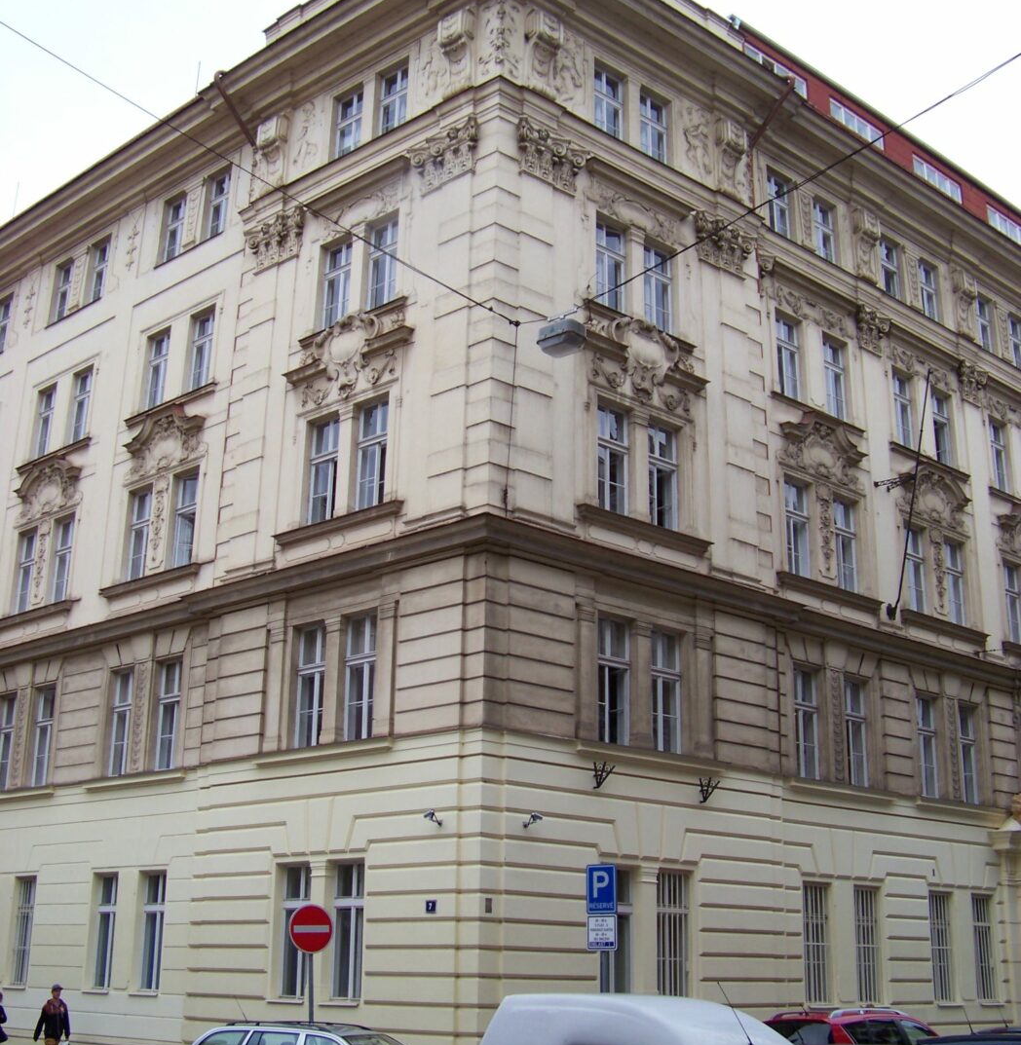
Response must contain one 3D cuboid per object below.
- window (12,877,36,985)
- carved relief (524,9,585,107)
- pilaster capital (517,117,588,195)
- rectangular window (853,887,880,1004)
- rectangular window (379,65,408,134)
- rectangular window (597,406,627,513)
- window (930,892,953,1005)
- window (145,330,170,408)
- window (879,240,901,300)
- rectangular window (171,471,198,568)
[{"bbox_3d":[-10.438,8.855,30.651,0.867,2.247,0.160,-15,-23,40],"label":"window"},{"bbox_3d":[0.973,-8.768,26.867,1.530,1.570,0.400,16,-23,-40],"label":"carved relief"},{"bbox_3d":[0.787,-6.703,26.122,1.600,1.000,0.400,16,-23,-40],"label":"pilaster capital"},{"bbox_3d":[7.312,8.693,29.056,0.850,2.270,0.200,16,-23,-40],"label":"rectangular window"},{"bbox_3d":[-2.257,-8.391,28.444,0.970,1.600,0.200,-15,-23,41],"label":"rectangular window"},{"bbox_3d":[1.806,-1.048,25.885,0.910,2.220,0.200,16,-23,-40],"label":"rectangular window"},{"bbox_3d":[9.058,8.977,30.000,0.895,2.193,0.160,16,-23,-39],"label":"window"},{"bbox_3d":[-8.027,-3.443,32.610,0.970,1.900,0.200,-15,-23,41],"label":"window"},{"bbox_3d":[9.218,-6.176,34.821,0.907,1.554,0.160,16,-23,-39],"label":"window"},{"bbox_3d":[-6.786,-0.023,30.197,0.973,2.144,0.160,-15,-23,40],"label":"rectangular window"}]

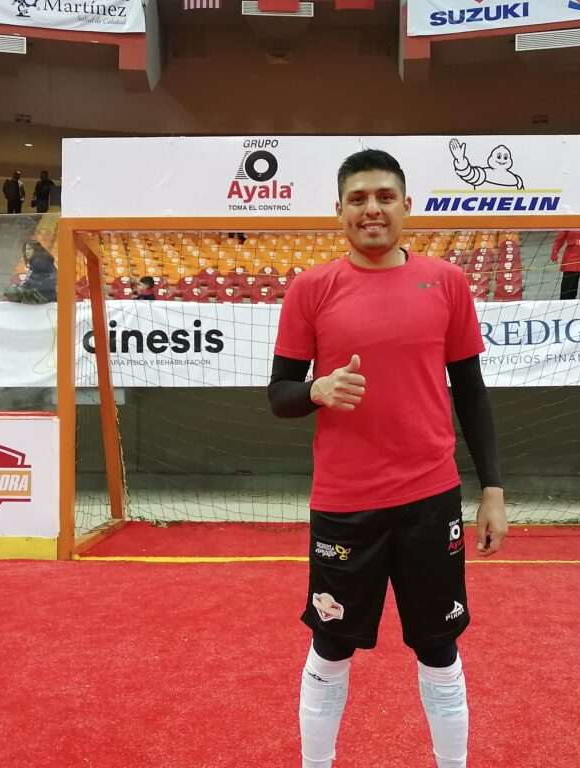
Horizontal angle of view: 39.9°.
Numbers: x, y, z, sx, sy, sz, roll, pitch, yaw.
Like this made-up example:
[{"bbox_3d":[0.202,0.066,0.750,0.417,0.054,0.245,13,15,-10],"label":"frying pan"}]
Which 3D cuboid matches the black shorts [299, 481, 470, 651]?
[{"bbox_3d":[0.235,0.439,2.010,0.410,0.440,0.270,0,0,0],"label":"black shorts"}]

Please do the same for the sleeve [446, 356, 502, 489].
[{"bbox_3d":[0.460,0.084,2.000,0.120,0.350,0.130,-9,-2,0],"label":"sleeve"}]

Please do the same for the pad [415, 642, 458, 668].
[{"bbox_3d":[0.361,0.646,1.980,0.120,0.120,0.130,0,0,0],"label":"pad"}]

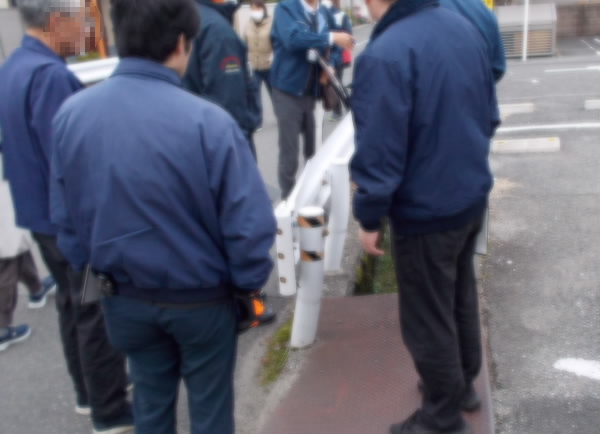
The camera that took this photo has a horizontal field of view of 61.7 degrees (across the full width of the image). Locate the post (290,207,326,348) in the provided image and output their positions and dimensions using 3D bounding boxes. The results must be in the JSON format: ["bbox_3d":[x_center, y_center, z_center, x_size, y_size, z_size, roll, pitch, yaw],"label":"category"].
[{"bbox_3d":[0.036,0.300,2.344,0.125,0.700,0.120,2,23,-2],"label":"post"}]

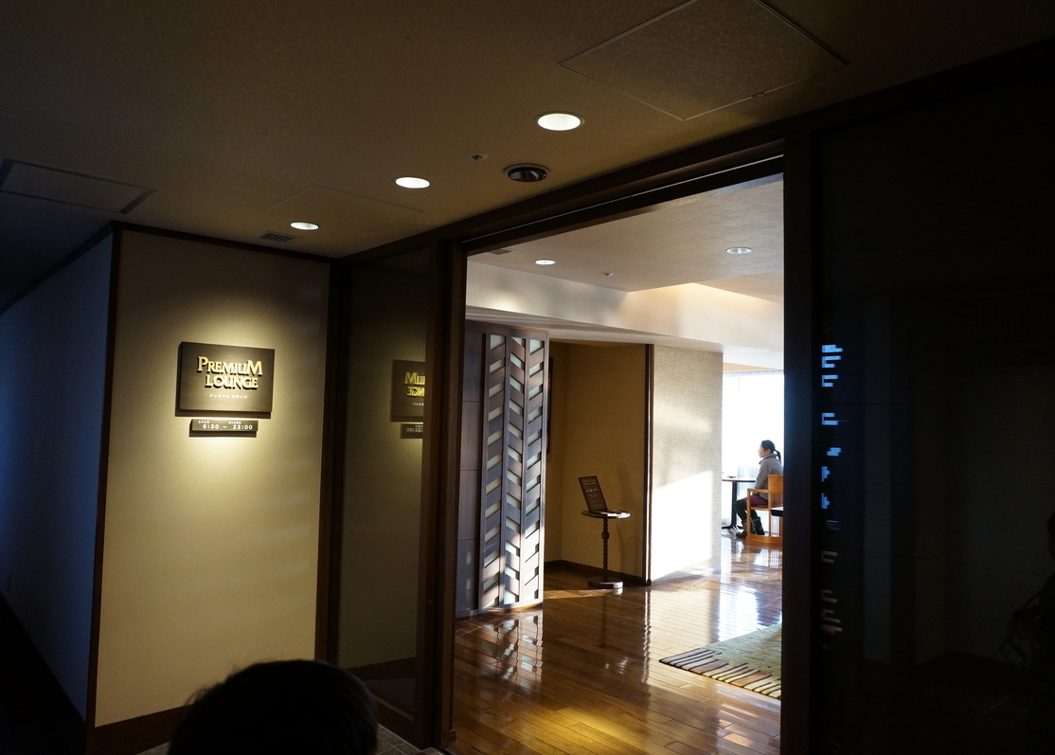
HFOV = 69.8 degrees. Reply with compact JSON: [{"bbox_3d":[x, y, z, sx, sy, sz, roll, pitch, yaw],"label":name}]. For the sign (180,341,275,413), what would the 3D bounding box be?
[{"bbox_3d":[-1.449,0.006,3.653,0.437,0.308,0.055,4,-4,-41],"label":"sign"}]

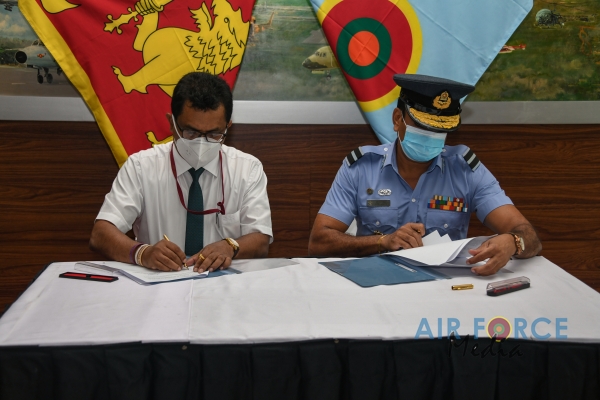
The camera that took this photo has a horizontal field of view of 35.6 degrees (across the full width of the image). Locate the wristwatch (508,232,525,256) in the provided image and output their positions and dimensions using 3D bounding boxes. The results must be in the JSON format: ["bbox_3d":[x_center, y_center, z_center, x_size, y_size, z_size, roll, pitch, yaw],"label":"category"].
[{"bbox_3d":[0.629,0.131,2.710,0.052,0.062,0.038,-16,0,18],"label":"wristwatch"}]

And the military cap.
[{"bbox_3d":[0.401,-0.292,2.800,0.250,0.135,0.275,6,22,-16],"label":"military cap"}]

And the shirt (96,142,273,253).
[{"bbox_3d":[-0.350,0.051,2.900,0.520,0.470,0.320,0,9,0],"label":"shirt"}]

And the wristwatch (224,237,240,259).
[{"bbox_3d":[-0.196,0.138,2.700,0.062,0.052,0.038,40,19,0],"label":"wristwatch"}]

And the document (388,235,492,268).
[{"bbox_3d":[0.401,0.153,2.700,0.230,0.070,0.280,-3,9,-21],"label":"document"}]

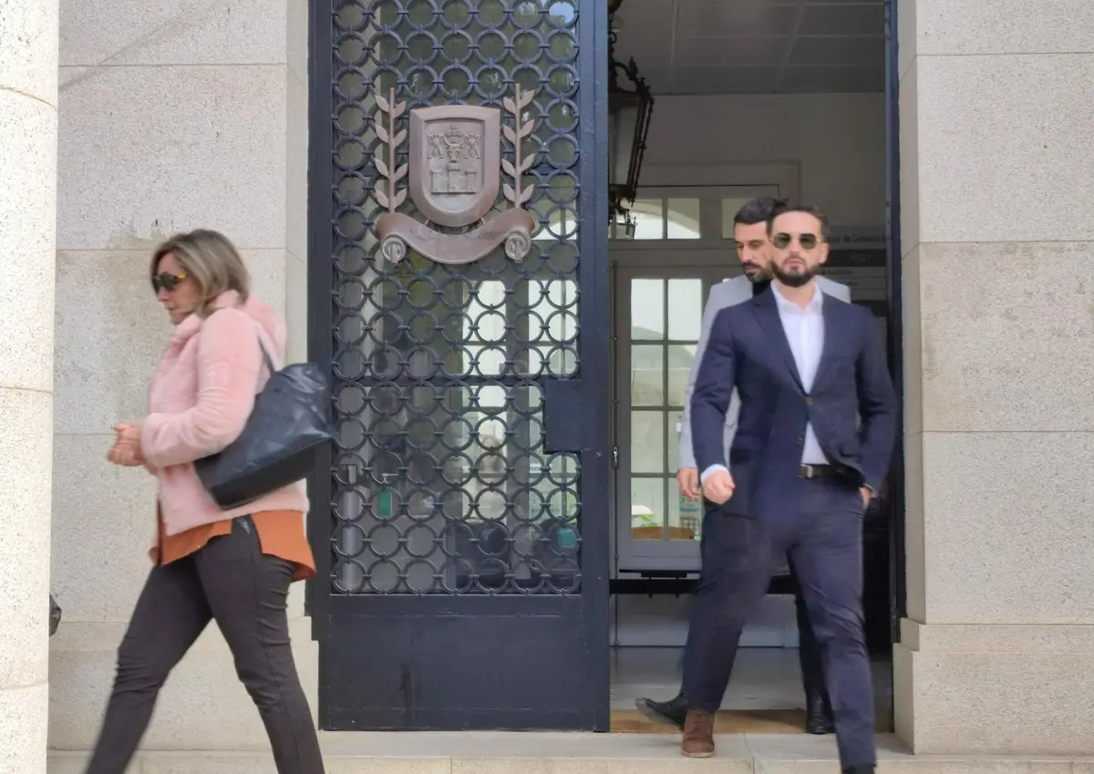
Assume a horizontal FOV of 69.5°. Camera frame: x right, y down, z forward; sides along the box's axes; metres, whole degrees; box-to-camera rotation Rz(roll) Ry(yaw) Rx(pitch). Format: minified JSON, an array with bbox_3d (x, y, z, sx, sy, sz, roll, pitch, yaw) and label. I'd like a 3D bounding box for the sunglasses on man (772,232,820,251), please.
[{"bbox_3d":[0.779,-0.441,2.434,0.143,0.050,0.145,1,1,24],"label":"sunglasses on man"}]

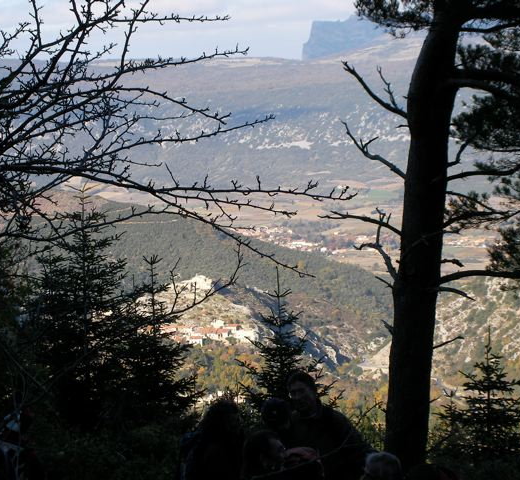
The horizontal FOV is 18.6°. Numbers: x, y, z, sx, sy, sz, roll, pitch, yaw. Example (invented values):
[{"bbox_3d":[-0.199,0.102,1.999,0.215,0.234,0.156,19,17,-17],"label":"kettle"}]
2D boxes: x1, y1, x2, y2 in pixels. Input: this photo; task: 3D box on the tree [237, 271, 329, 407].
[{"bbox_3d":[0.190,0.920,13.000,0.820,1.400,0.820,0,7,0],"label":"tree"}]

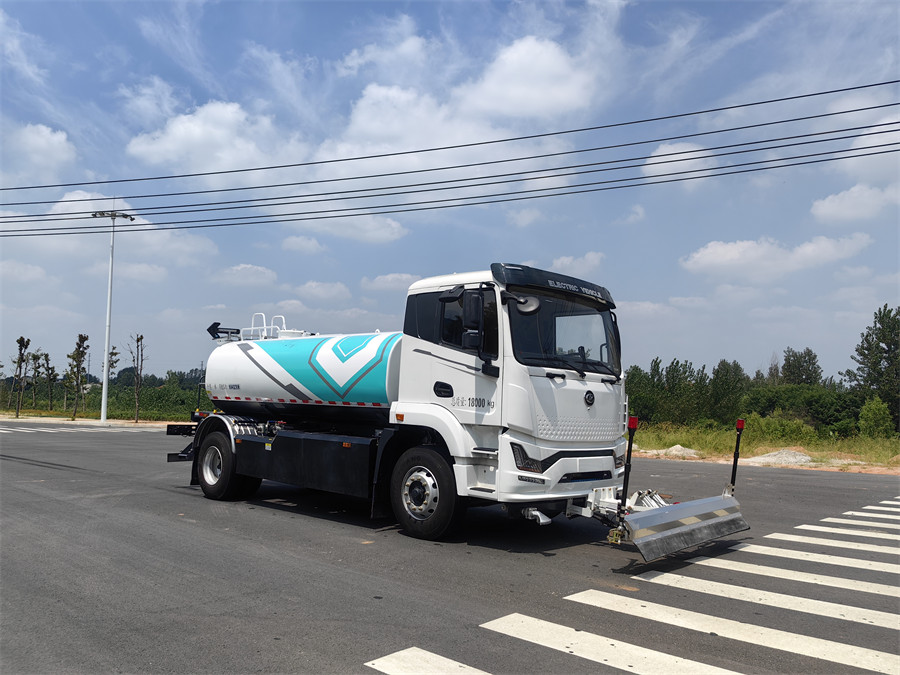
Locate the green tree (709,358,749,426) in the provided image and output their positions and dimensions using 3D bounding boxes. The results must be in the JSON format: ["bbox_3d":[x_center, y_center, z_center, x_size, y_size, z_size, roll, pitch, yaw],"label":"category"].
[{"bbox_3d":[19.110,3.760,48.000,2.800,4.650,2.800,0,-5,0],"label":"green tree"}]

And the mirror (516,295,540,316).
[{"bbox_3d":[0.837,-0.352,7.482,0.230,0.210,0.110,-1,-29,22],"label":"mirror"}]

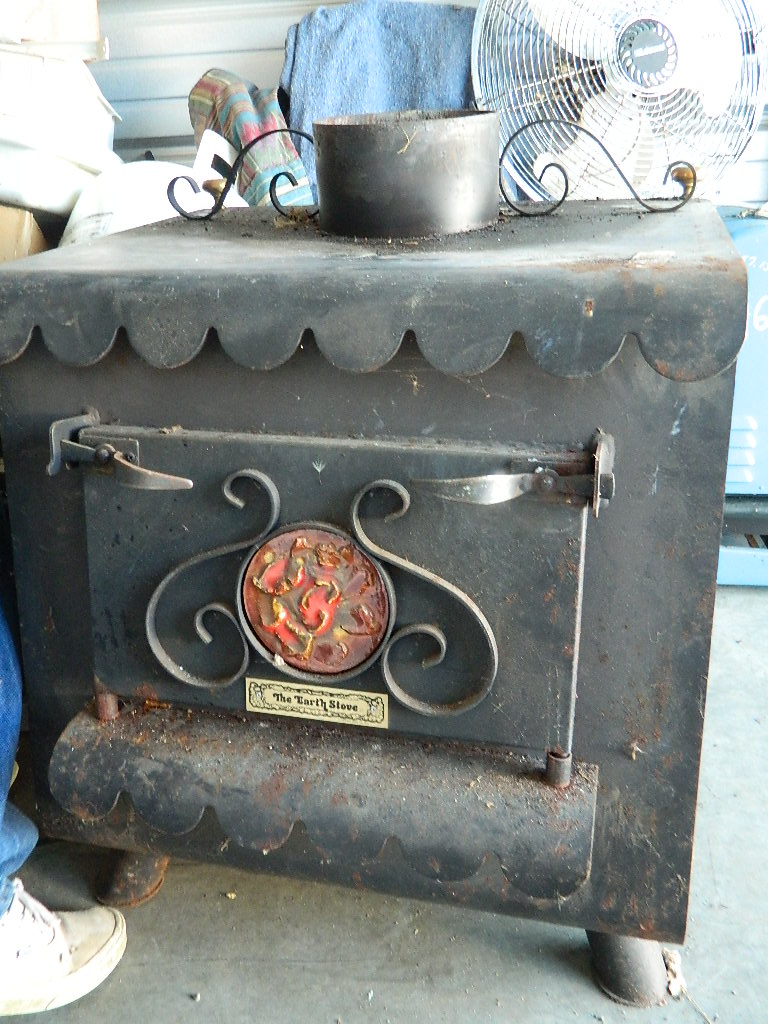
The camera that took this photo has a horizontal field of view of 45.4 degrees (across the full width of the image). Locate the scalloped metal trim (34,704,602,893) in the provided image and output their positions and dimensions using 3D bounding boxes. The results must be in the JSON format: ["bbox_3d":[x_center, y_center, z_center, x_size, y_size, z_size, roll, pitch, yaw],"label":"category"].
[{"bbox_3d":[-0.061,0.254,0.825,0.491,0.085,0.089,4,24,14],"label":"scalloped metal trim"}]

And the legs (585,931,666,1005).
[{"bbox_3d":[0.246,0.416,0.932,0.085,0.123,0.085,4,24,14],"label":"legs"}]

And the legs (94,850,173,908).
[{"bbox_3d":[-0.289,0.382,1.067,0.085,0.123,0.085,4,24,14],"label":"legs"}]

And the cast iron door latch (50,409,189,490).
[{"bbox_3d":[-0.208,-0.053,0.776,0.150,0.058,0.087,4,15,14],"label":"cast iron door latch"}]

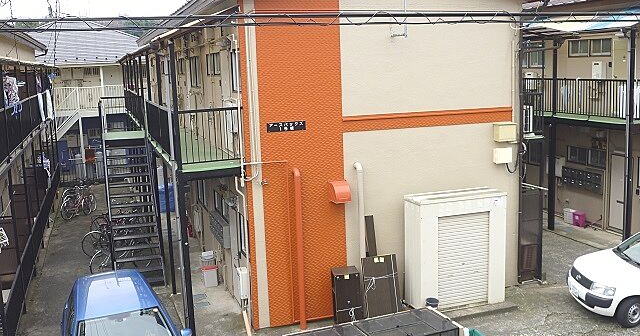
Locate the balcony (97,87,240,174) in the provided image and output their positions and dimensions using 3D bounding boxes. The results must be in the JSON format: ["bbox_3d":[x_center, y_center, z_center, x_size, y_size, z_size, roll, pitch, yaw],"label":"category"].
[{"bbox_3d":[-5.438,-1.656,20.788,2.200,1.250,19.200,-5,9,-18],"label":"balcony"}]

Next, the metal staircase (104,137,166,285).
[{"bbox_3d":[-4.416,0.935,15.733,1.030,3.000,3.300,-5,9,-18],"label":"metal staircase"}]

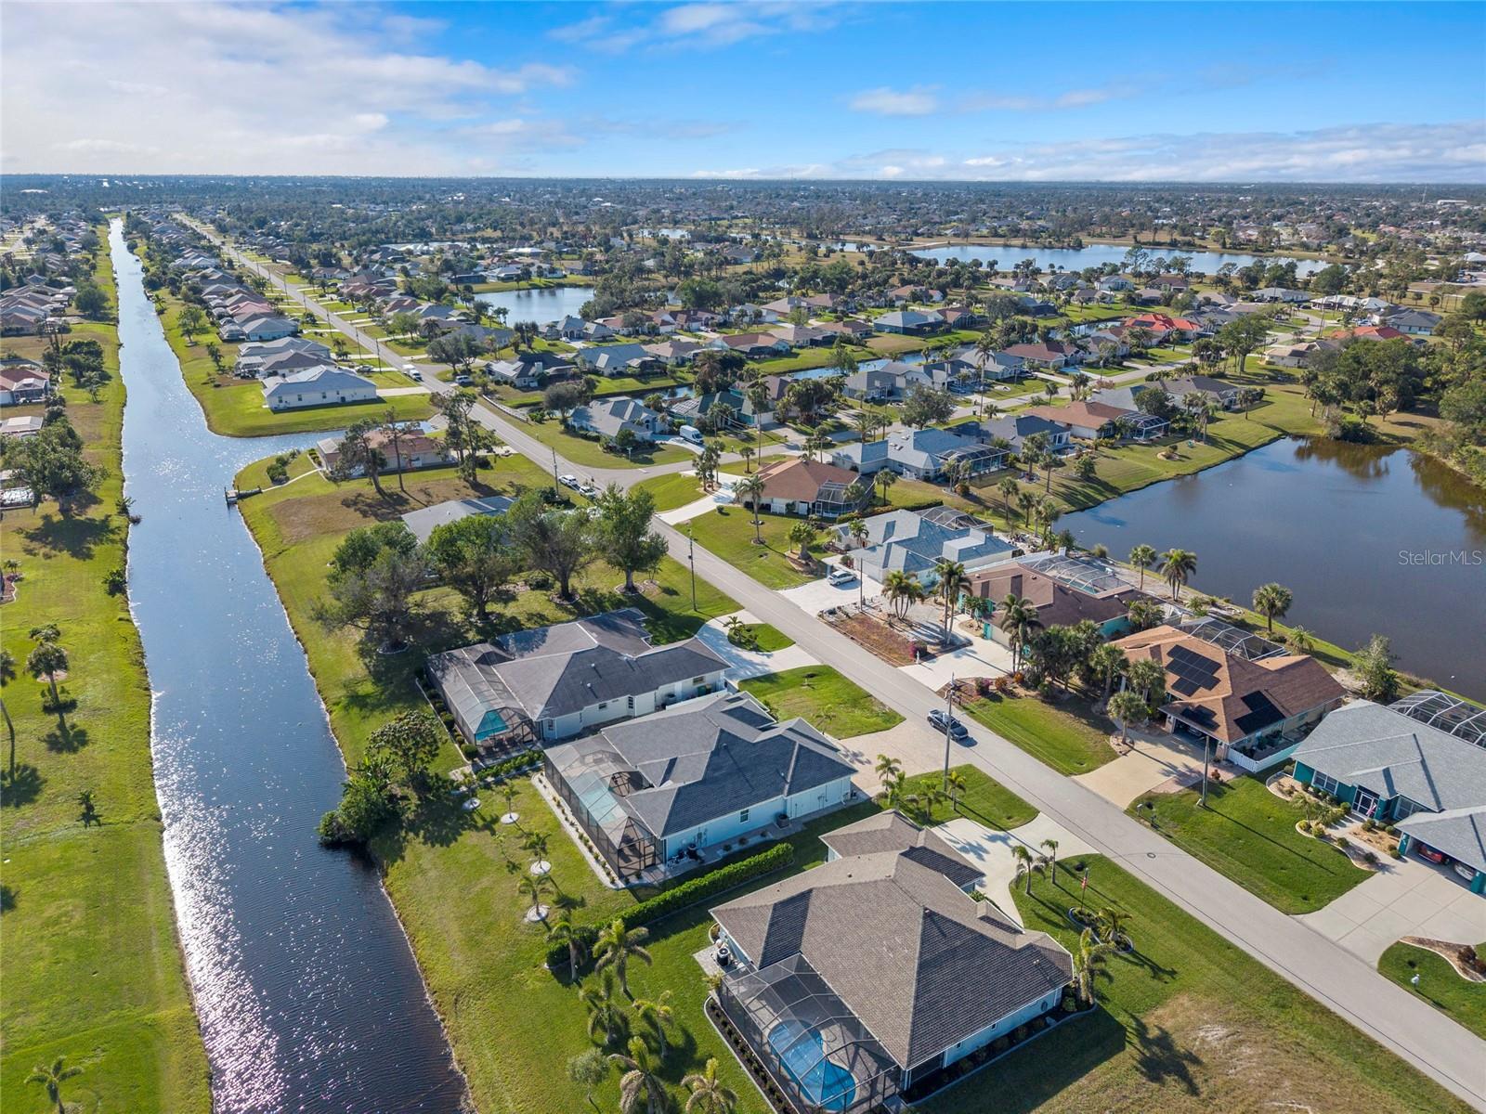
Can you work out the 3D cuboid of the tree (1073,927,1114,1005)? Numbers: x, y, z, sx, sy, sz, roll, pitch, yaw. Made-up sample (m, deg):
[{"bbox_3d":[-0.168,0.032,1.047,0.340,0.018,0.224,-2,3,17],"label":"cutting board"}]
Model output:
[{"bbox_3d":[23.893,28.102,70.133,3.100,5.900,3.500,0,20,0],"label":"tree"}]

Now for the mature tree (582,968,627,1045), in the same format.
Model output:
[{"bbox_3d":[-8.811,28.982,66.061,3.100,5.700,3.100,0,20,0],"label":"mature tree"}]

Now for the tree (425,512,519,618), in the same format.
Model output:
[{"bbox_3d":[-33.190,1.460,127.290,11.000,12.600,11.000,0,20,0],"label":"tree"}]

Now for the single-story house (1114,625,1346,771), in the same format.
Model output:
[{"bbox_3d":[50.450,12.300,109.870,23.700,5.100,21.100,-11,23,-27],"label":"single-story house"}]

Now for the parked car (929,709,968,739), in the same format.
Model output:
[{"bbox_3d":[20.975,17.028,104.824,1.860,1.540,4.600,-11,23,-28],"label":"parked car"}]

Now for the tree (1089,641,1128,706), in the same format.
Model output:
[{"bbox_3d":[38.849,12.492,109.205,4.100,7.200,4.100,0,20,0],"label":"tree"}]

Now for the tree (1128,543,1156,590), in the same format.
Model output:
[{"bbox_3d":[54.771,1.569,140.923,3.700,6.900,3.700,0,20,0],"label":"tree"}]

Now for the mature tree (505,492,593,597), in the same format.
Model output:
[{"bbox_3d":[-25.257,-1.347,137.027,11.300,14.100,11.300,0,20,0],"label":"mature tree"}]

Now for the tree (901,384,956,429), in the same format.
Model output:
[{"bbox_3d":[41.210,-32.827,229.519,12.137,9.728,12.137,0,20,0],"label":"tree"}]

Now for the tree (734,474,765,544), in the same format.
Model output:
[{"bbox_3d":[1.353,-7.369,158.663,4.700,10.700,4.700,0,20,0],"label":"tree"}]

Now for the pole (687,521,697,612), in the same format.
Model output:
[{"bbox_3d":[-6.418,1.290,132.573,0.600,12.472,0.900,-13,23,-28],"label":"pole"}]

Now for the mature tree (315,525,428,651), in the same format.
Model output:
[{"bbox_3d":[-42.750,3.810,119.650,12.300,13.400,12.300,0,20,0],"label":"mature tree"}]

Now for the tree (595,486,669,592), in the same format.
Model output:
[{"bbox_3d":[-15.047,-2.033,139.134,9.998,14.031,9.998,0,20,0],"label":"tree"}]

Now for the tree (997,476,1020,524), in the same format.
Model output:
[{"bbox_3d":[43.118,-9.121,167.256,3.700,7.500,3.700,0,20,0],"label":"tree"}]

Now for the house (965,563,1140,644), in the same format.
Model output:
[{"bbox_3d":[38.920,4.948,132.333,23.585,5.300,17.225,-11,23,-28],"label":"house"}]

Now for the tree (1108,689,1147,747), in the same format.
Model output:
[{"bbox_3d":[37.170,15.540,99.950,3.600,5.800,3.600,0,20,0],"label":"tree"}]

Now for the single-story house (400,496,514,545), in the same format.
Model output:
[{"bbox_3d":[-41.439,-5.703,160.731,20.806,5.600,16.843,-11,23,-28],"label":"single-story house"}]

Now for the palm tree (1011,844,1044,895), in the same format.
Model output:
[{"bbox_3d":[21.850,23.960,79.010,2.600,4.400,2.600,0,20,0],"label":"palm tree"}]

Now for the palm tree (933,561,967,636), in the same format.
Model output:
[{"bbox_3d":[24.190,5.230,120.840,3.900,10.500,3.900,0,20,0],"label":"palm tree"}]

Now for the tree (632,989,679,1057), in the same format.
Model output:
[{"bbox_3d":[-5.493,29.979,65.694,3.200,5.100,3.300,0,20,0],"label":"tree"}]

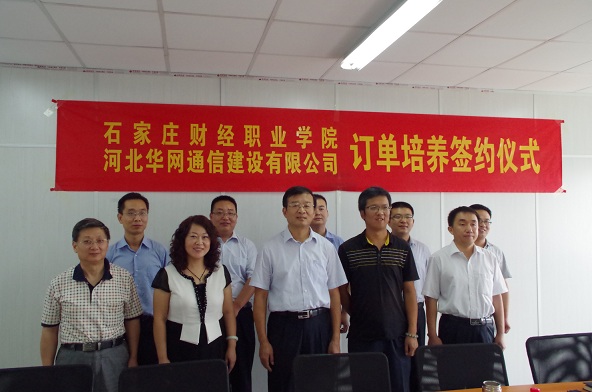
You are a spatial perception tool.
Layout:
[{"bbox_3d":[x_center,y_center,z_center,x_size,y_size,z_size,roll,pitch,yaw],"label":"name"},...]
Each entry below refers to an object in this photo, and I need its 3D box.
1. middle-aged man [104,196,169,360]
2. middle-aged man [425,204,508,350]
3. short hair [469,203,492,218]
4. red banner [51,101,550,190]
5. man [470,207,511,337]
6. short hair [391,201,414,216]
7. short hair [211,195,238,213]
[{"bbox_3d":[-0.965,0.850,2.970,0.480,1.738,0.280,0,-2,-13],"label":"middle-aged man"},{"bbox_3d":[1.051,0.887,3.042,0.490,1.638,0.280,-1,-2,4],"label":"middle-aged man"},{"bbox_3d":[1.376,0.128,3.668,0.160,0.130,0.185,-1,-2,4],"label":"short hair"},{"bbox_3d":[0.347,-0.365,4.028,4.298,0.648,0.030,0,-2,-12],"label":"red banner"},{"bbox_3d":[1.359,0.893,3.622,0.470,1.661,0.270,-1,-2,2],"label":"man"},{"bbox_3d":[0.775,0.109,3.578,0.160,0.130,0.185,-1,-2,3],"label":"short hair"},{"bbox_3d":[-0.474,0.064,3.268,0.165,0.135,0.190,0,-2,-8],"label":"short hair"}]

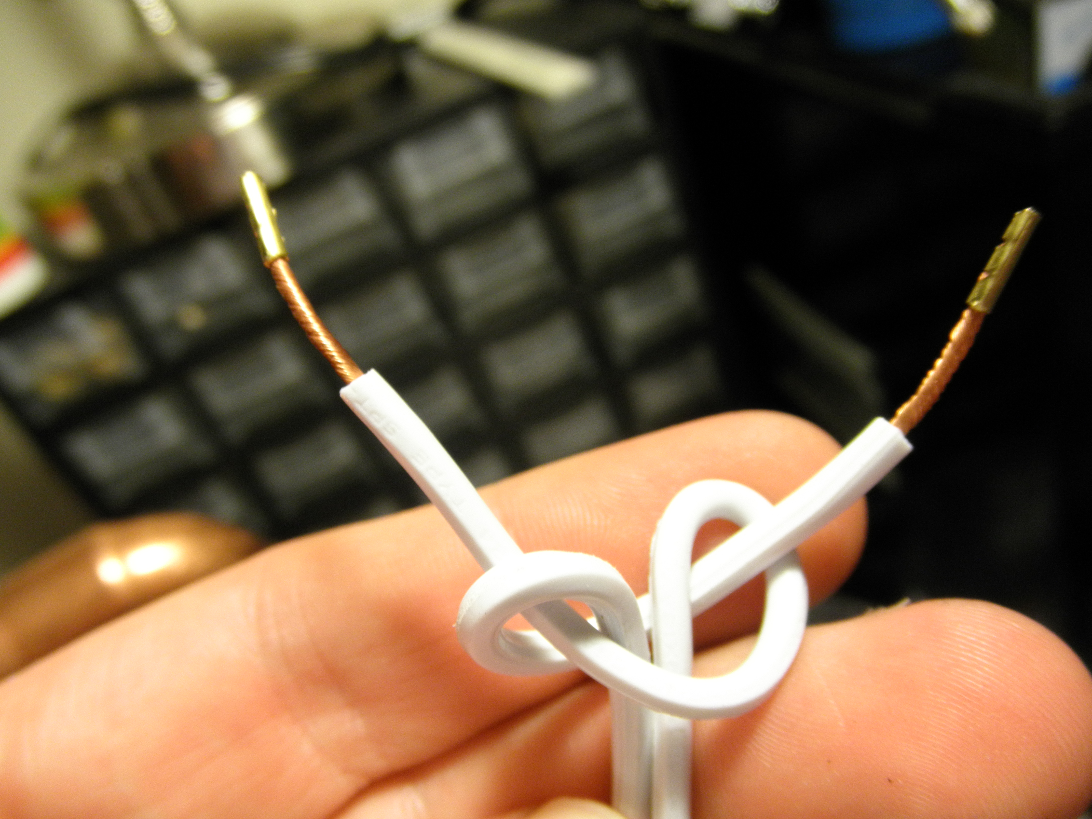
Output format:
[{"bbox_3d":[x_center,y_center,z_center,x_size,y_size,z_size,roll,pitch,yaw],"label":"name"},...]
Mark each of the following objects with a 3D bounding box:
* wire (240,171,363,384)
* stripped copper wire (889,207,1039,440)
[{"bbox_3d":[-0.018,-0.009,0.063,0.003,0.002,0.017,-28,84,0],"label":"wire"},{"bbox_3d":[0.028,-0.006,0.059,0.002,0.002,0.017,31,90,0],"label":"stripped copper wire"}]

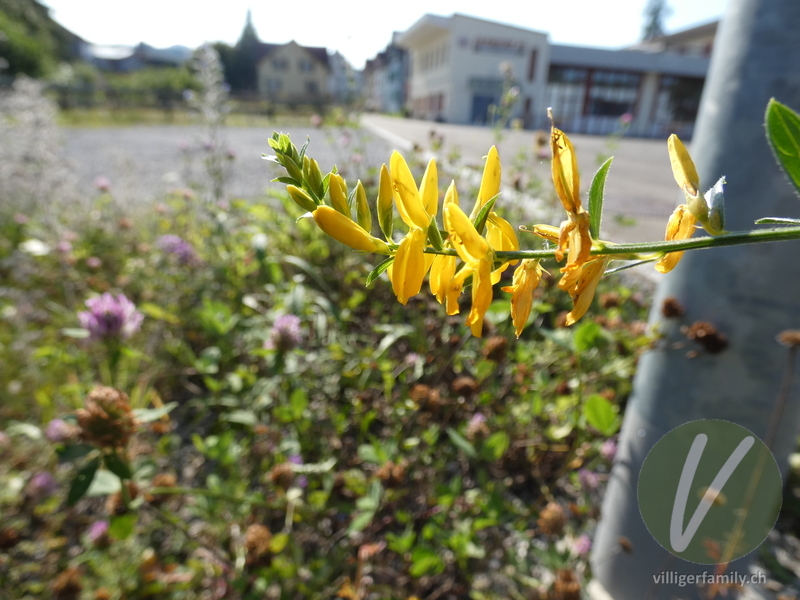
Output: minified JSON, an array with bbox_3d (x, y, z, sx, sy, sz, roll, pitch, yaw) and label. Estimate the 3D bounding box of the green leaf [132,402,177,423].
[{"bbox_3d":[-0.096,0.044,0.180,0.018,0.006,0.009,-3,22,-11],"label":"green leaf"}]

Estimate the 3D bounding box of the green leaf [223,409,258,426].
[{"bbox_3d":[-0.155,0.114,0.450,0.034,0.015,0.022,2,23,0],"label":"green leaf"}]

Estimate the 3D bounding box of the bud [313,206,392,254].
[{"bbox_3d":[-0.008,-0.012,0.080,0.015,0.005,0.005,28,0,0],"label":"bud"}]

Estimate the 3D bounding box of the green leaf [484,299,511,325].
[{"bbox_3d":[0.084,0.010,0.400,0.022,0.019,0.010,0,23,0],"label":"green leaf"}]

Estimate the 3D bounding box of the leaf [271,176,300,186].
[{"bbox_3d":[-0.018,-0.019,0.073,0.005,0.002,0.002,6,22,11],"label":"leaf"}]

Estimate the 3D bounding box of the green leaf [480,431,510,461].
[{"bbox_3d":[0.089,0.135,0.430,0.026,0.018,0.022,2,23,0],"label":"green leaf"}]

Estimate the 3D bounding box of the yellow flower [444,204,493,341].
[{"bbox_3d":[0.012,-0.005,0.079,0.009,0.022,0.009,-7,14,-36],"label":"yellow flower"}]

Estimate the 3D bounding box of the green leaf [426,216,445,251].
[{"bbox_3d":[0.007,-0.013,0.090,0.002,0.007,0.002,-18,0,0],"label":"green leaf"}]

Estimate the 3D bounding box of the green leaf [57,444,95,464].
[{"bbox_3d":[-0.126,0.060,0.180,0.015,0.006,0.009,8,23,17],"label":"green leaf"}]

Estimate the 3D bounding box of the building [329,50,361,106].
[{"bbox_3d":[-7.925,-31.629,66.000,6.000,7.800,7.000,-1,22,-6],"label":"building"}]

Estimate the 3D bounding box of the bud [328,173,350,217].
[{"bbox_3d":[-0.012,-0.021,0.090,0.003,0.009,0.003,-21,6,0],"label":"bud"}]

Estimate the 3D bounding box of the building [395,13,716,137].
[{"bbox_3d":[14.048,-22.189,46.650,25.000,8.000,16.000,-2,23,-9],"label":"building"}]

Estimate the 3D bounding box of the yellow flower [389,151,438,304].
[{"bbox_3d":[0.002,-0.011,0.070,0.008,0.023,0.009,4,10,27],"label":"yellow flower"}]

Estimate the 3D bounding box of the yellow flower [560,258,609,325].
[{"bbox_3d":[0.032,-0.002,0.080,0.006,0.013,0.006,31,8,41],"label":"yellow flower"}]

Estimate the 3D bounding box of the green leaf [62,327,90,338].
[{"bbox_3d":[-0.168,0.017,0.240,0.015,0.005,0.009,0,23,0],"label":"green leaf"}]

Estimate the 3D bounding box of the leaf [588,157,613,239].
[{"bbox_3d":[0.029,-0.015,0.067,0.004,0.012,0.003,12,9,17],"label":"leaf"}]

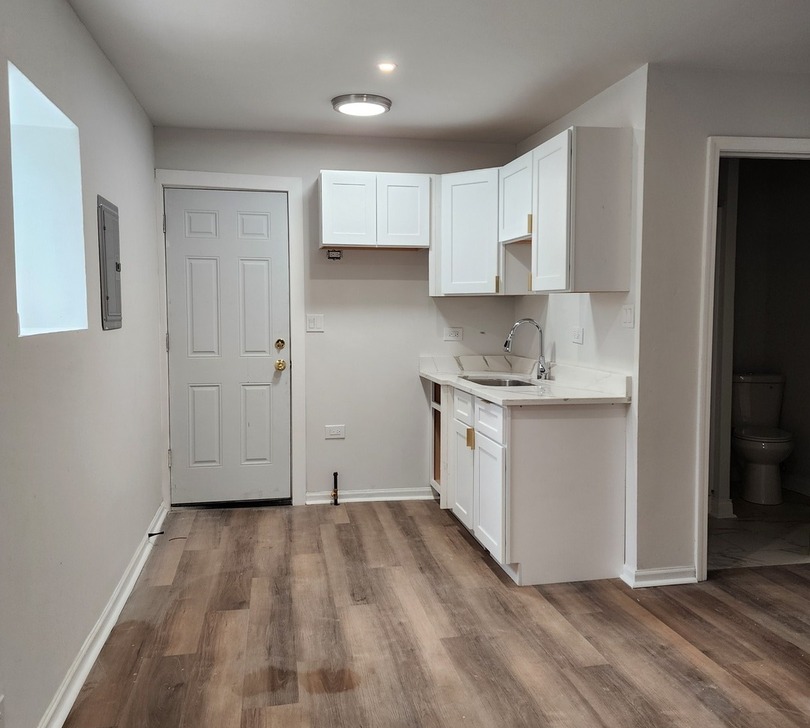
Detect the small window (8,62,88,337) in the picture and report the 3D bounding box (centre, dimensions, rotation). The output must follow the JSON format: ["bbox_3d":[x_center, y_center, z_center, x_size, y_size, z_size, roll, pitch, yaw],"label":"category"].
[{"bbox_3d":[-1.218,-0.486,2.382,0.110,0.765,0.778,-1,5,-11],"label":"small window"}]

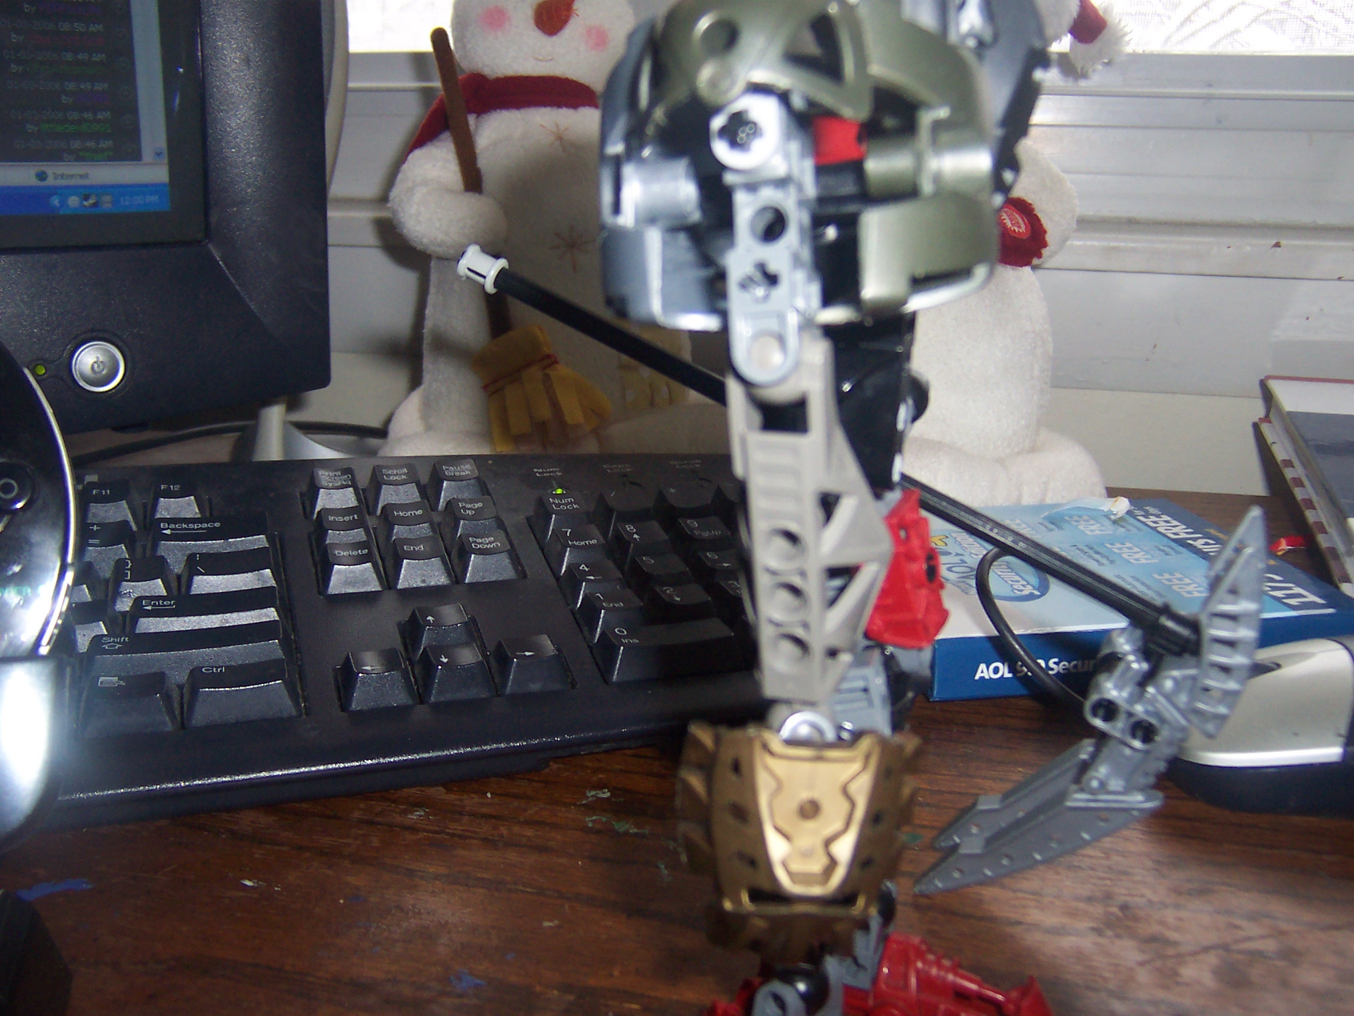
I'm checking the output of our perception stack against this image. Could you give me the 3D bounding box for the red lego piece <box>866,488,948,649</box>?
[{"bbox_3d":[0.038,0.010,0.241,0.017,0.026,0.015,-6,19,-23],"label":"red lego piece"}]

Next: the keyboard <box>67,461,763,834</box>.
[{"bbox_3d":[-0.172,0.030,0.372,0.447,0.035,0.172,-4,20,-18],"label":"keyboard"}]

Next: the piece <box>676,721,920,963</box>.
[{"bbox_3d":[0.020,0.054,0.230,0.037,0.038,0.024,1,12,-3],"label":"piece"}]

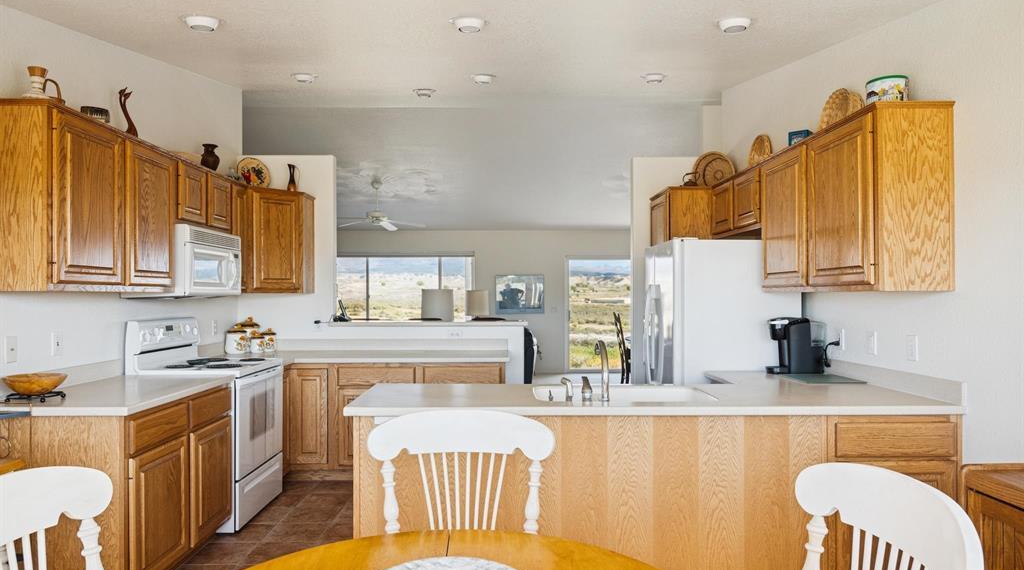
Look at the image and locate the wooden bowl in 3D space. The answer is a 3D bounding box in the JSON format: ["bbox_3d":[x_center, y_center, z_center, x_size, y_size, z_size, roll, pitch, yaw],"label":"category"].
[{"bbox_3d":[-2.028,0.427,2.913,0.232,0.085,0.232,0,-1,0],"label":"wooden bowl"}]

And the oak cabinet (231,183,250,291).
[{"bbox_3d":[-2.042,-0.325,4.772,0.319,0.768,0.286,0,-1,-1],"label":"oak cabinet"}]

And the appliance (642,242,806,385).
[{"bbox_3d":[1.324,0.576,4.511,0.840,1.715,0.790,0,-1,-1],"label":"appliance"}]

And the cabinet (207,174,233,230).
[{"bbox_3d":[-2.066,-0.526,4.451,0.327,0.330,0.395,0,-1,0],"label":"cabinet"}]

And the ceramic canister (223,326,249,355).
[{"bbox_3d":[-2.109,0.418,5.253,0.170,0.226,0.170,0,-1,-1],"label":"ceramic canister"}]

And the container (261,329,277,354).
[{"bbox_3d":[-1.922,0.439,5.405,0.110,0.188,0.110,0,-1,-1],"label":"container"}]

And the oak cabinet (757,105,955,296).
[{"bbox_3d":[1.627,-0.349,3.397,0.335,0.768,1.238,0,-1,-1],"label":"oak cabinet"}]

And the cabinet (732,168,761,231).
[{"bbox_3d":[1.649,-0.549,4.344,0.328,0.348,0.465,0,-1,0],"label":"cabinet"}]

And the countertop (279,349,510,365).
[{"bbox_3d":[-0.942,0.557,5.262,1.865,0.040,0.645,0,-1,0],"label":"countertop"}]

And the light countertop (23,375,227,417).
[{"bbox_3d":[-1.896,0.529,3.334,0.655,0.040,1.100,0,-1,0],"label":"light countertop"}]

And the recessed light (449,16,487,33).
[{"bbox_3d":[-0.207,-1.234,3.239,0.183,0.050,0.183,0,9,0],"label":"recessed light"}]

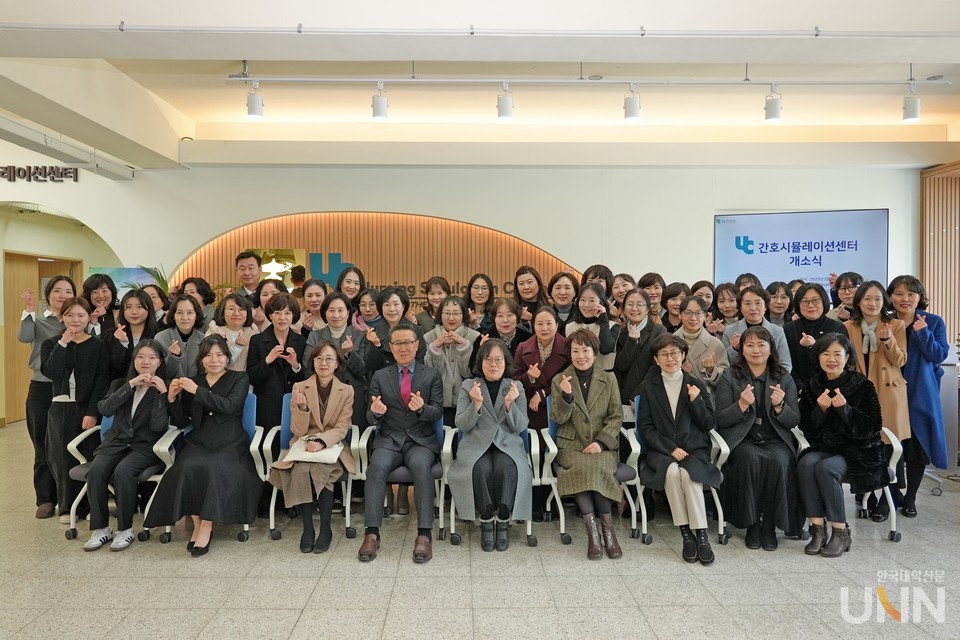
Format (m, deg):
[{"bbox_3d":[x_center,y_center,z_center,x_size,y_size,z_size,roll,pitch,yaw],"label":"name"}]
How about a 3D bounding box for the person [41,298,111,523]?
[{"bbox_3d":[-2.808,0.609,4.639,0.450,1.530,0.320,-1,3,-20],"label":"person"}]

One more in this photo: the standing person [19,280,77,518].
[{"bbox_3d":[-2.961,0.518,4.674,0.480,1.640,0.360,-1,1,-22],"label":"standing person"}]

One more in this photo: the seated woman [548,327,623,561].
[{"bbox_3d":[0.658,0.708,4.120,0.480,1.299,0.670,0,1,4],"label":"seated woman"}]

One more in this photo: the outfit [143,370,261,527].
[{"bbox_3d":[-1.828,0.787,4.408,0.700,0.940,0.640,-1,3,-12],"label":"outfit"}]

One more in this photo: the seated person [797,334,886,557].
[{"bbox_3d":[2.259,0.723,4.200,0.510,1.275,0.700,1,1,24],"label":"seated person"}]

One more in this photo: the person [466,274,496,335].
[{"bbox_3d":[0.012,0.489,5.150,0.470,1.694,0.340,0,1,-2],"label":"person"}]

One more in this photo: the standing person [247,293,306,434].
[{"bbox_3d":[-1.429,0.573,4.695,0.450,1.530,0.350,0,1,-14],"label":"standing person"}]

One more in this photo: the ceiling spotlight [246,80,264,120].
[{"bbox_3d":[-1.491,-1.461,4.429,0.115,0.255,0.115,0,3,0],"label":"ceiling spotlight"}]

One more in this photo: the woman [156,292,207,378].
[{"bbox_3d":[-2.097,0.593,4.698,0.460,1.555,0.330,-1,3,-12],"label":"woman"}]

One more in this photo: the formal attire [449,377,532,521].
[{"bbox_3d":[0.067,0.810,4.281,0.500,0.855,0.560,0,1,1],"label":"formal attire"}]

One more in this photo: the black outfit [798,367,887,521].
[{"bbox_3d":[2.299,0.778,4.260,0.540,0.860,0.600,1,2,24],"label":"black outfit"}]

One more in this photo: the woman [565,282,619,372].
[{"bbox_3d":[0.851,0.536,5.105,0.460,1.647,0.360,0,1,7],"label":"woman"}]

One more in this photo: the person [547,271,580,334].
[{"bbox_3d":[0.669,0.478,5.280,0.470,1.714,0.330,0,1,6],"label":"person"}]

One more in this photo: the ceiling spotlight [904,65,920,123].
[{"bbox_3d":[2.894,-1.517,4.460,0.105,0.371,0.100,0,1,1],"label":"ceiling spotlight"}]

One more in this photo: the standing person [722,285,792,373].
[{"bbox_3d":[2.038,0.553,4.905,0.500,1.627,0.360,0,1,14],"label":"standing person"}]

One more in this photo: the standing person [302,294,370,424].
[{"bbox_3d":[-1.036,0.578,4.805,0.480,1.552,0.360,0,1,-7],"label":"standing person"}]

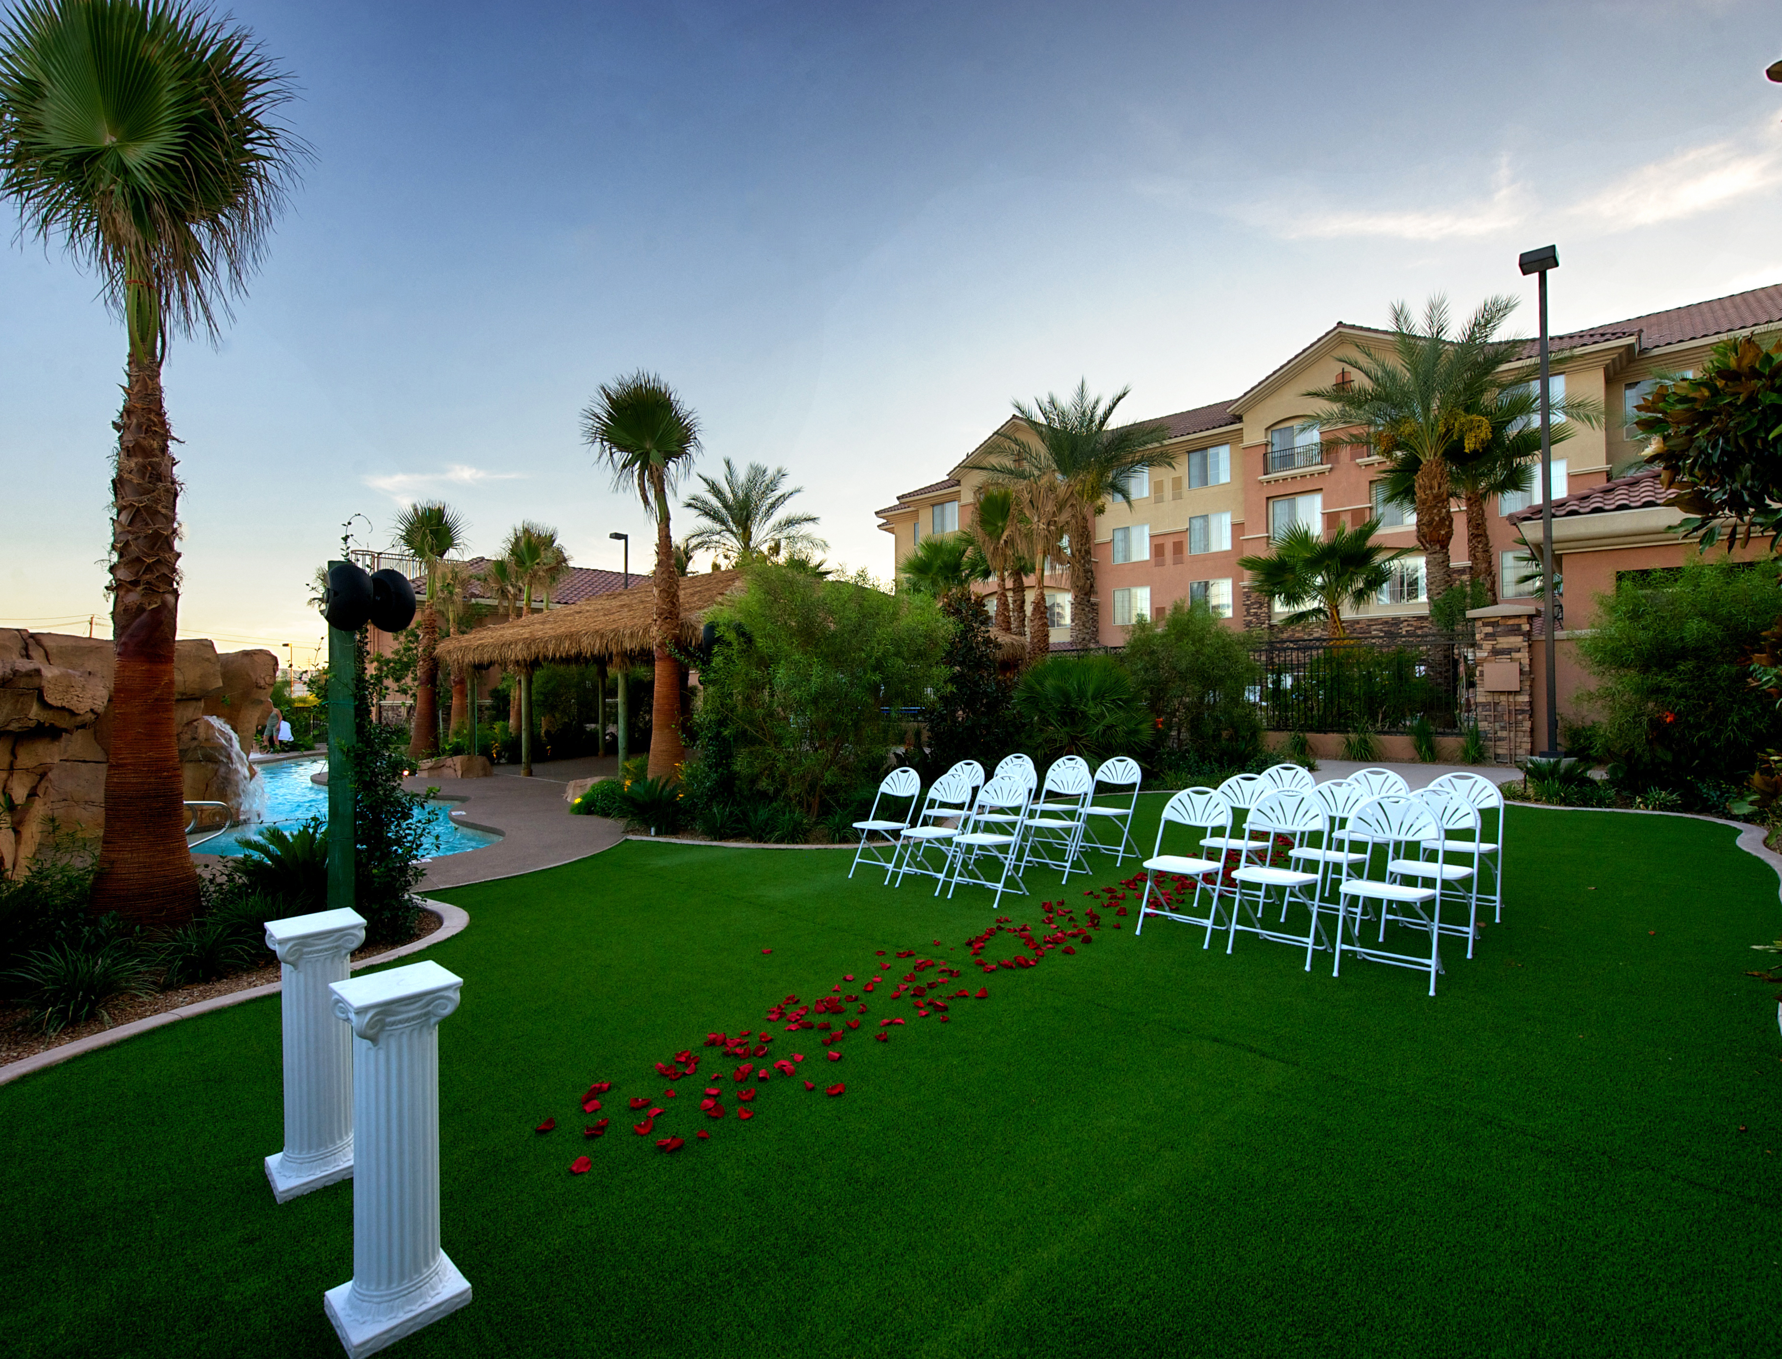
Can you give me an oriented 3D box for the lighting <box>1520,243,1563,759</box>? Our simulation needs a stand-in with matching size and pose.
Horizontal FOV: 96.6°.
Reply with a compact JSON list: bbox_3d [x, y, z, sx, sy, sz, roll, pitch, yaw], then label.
[{"bbox_3d":[11.492,-3.084,13.914,0.520,8.950,0.620,-1,-1,41],"label":"lighting"}]

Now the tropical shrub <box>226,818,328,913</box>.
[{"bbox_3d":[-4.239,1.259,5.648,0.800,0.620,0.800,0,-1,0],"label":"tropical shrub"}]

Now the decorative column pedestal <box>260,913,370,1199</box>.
[{"bbox_3d":[-1.854,1.186,2.574,0.250,0.800,0.250,-1,-1,44],"label":"decorative column pedestal"}]

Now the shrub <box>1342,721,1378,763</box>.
[{"bbox_3d":[8.408,1.127,14.200,0.600,0.740,0.580,-1,-1,0],"label":"shrub"}]

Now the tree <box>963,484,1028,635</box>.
[{"bbox_3d":[2.826,-1.772,21.010,1.800,6.780,1.800,-1,0,8],"label":"tree"}]

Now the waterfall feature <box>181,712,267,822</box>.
[{"bbox_3d":[-8.562,1.158,10.200,0.950,1.400,0.950,-1,0,37],"label":"waterfall feature"}]

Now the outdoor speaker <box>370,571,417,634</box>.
[{"bbox_3d":[-3.079,-0.478,4.900,0.310,0.390,0.360,0,-1,-37],"label":"outdoor speaker"}]

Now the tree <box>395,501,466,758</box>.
[{"bbox_3d":[-10.476,-1.067,18.000,1.600,6.000,1.600,-1,-1,0],"label":"tree"}]

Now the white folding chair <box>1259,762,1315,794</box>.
[{"bbox_3d":[2.868,1.095,5.868,0.455,0.880,0.450,-1,0,44],"label":"white folding chair"}]

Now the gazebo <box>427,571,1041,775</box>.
[{"bbox_3d":[-3.747,-0.133,14.899,9.900,3.800,5.900,-1,-1,41],"label":"gazebo"}]

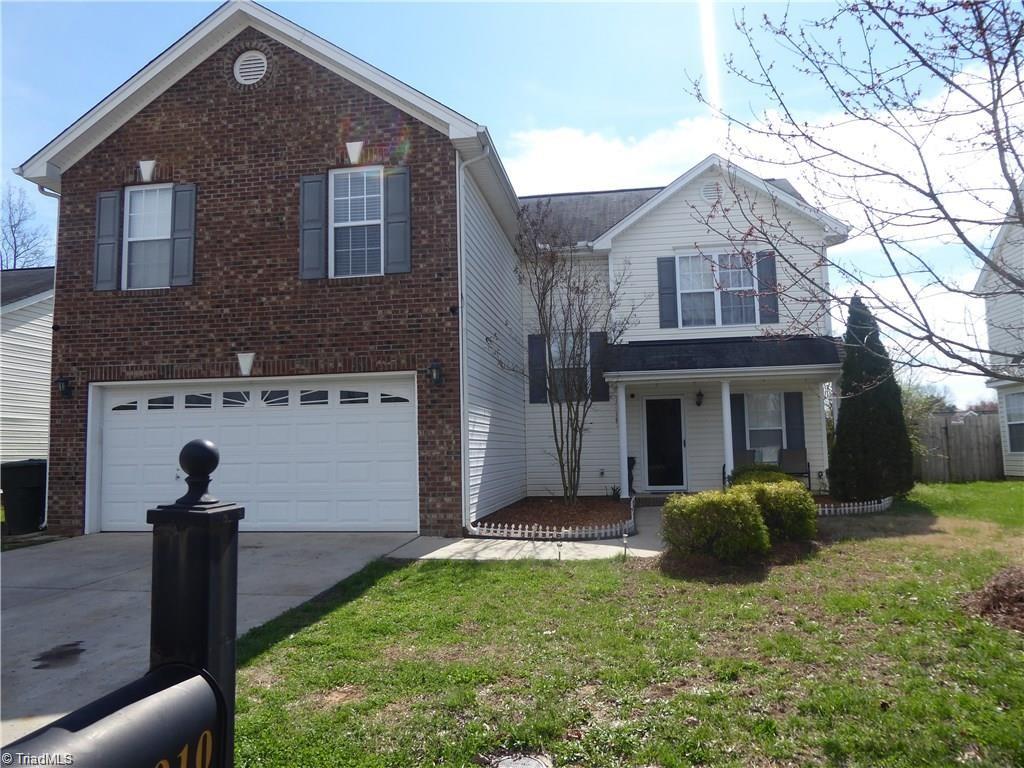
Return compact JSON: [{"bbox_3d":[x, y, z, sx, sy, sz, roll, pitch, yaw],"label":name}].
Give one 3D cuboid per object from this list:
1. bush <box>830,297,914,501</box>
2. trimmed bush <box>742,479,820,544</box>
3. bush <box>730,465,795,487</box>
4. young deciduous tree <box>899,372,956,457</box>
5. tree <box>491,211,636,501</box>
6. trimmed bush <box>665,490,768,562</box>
[{"bbox_3d":[6.618,0.239,13.502,1.560,3.730,1.550,-2,-5,9],"label":"bush"},{"bbox_3d":[3.401,1.570,9.493,1.040,0.770,1.100,-2,-5,9],"label":"trimmed bush"},{"bbox_3d":[3.839,1.633,11.299,1.080,0.790,1.100,-2,-5,9],"label":"bush"},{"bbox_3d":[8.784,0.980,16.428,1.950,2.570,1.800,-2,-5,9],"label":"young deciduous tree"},{"bbox_3d":[1.285,-0.626,14.226,2.600,5.770,2.700,-2,-5,9],"label":"tree"},{"bbox_3d":[2.279,1.514,8.225,1.170,0.760,1.150,-2,-5,9],"label":"trimmed bush"}]

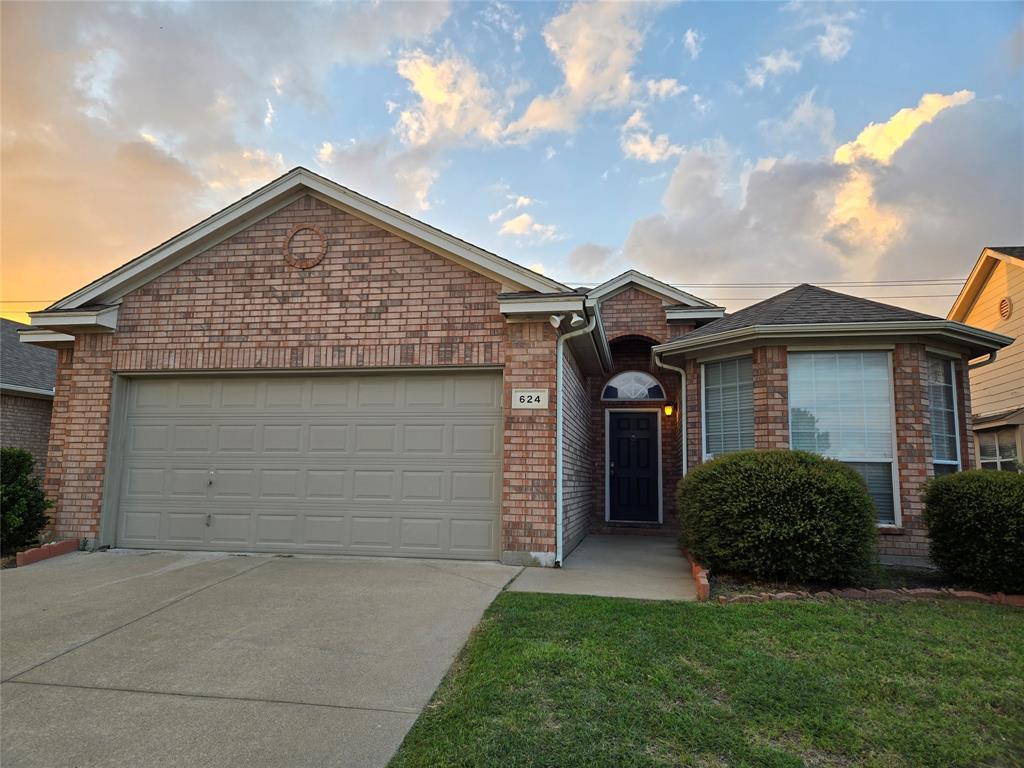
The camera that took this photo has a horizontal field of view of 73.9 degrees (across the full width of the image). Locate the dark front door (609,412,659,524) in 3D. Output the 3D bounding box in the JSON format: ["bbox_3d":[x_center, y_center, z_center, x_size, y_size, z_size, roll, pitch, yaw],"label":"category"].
[{"bbox_3d":[2.281,1.524,12.676,0.970,2.070,0.100,-1,-8,11],"label":"dark front door"}]

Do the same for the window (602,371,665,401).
[{"bbox_3d":[2.305,0.029,12.849,1.220,0.580,0.100,-1,-8,11],"label":"window"}]

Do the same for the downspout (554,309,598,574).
[{"bbox_3d":[0.688,0.599,7.294,0.436,2.671,0.260,-1,-8,11],"label":"downspout"}]

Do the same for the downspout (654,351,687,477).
[{"bbox_3d":[2.236,0.937,9.464,0.399,2.702,0.200,-1,-8,11],"label":"downspout"}]

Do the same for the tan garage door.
[{"bbox_3d":[-2.489,0.931,8.100,4.880,2.130,0.100,-1,-8,11],"label":"tan garage door"}]

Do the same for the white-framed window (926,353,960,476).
[{"bbox_3d":[5.465,0.705,8.599,0.920,2.120,0.120,6,-10,-34],"label":"white-framed window"}]

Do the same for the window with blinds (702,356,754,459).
[{"bbox_3d":[2.892,0.724,8.976,0.120,2.120,0.900,6,-10,-34],"label":"window with blinds"}]

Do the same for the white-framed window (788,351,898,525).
[{"bbox_3d":[4.060,0.652,8.327,1.220,2.130,0.120,-1,-8,11],"label":"white-framed window"}]

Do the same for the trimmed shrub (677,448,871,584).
[{"bbox_3d":[2.764,1.355,7.237,1.920,1.280,1.700,-1,-8,11],"label":"trimmed shrub"}]

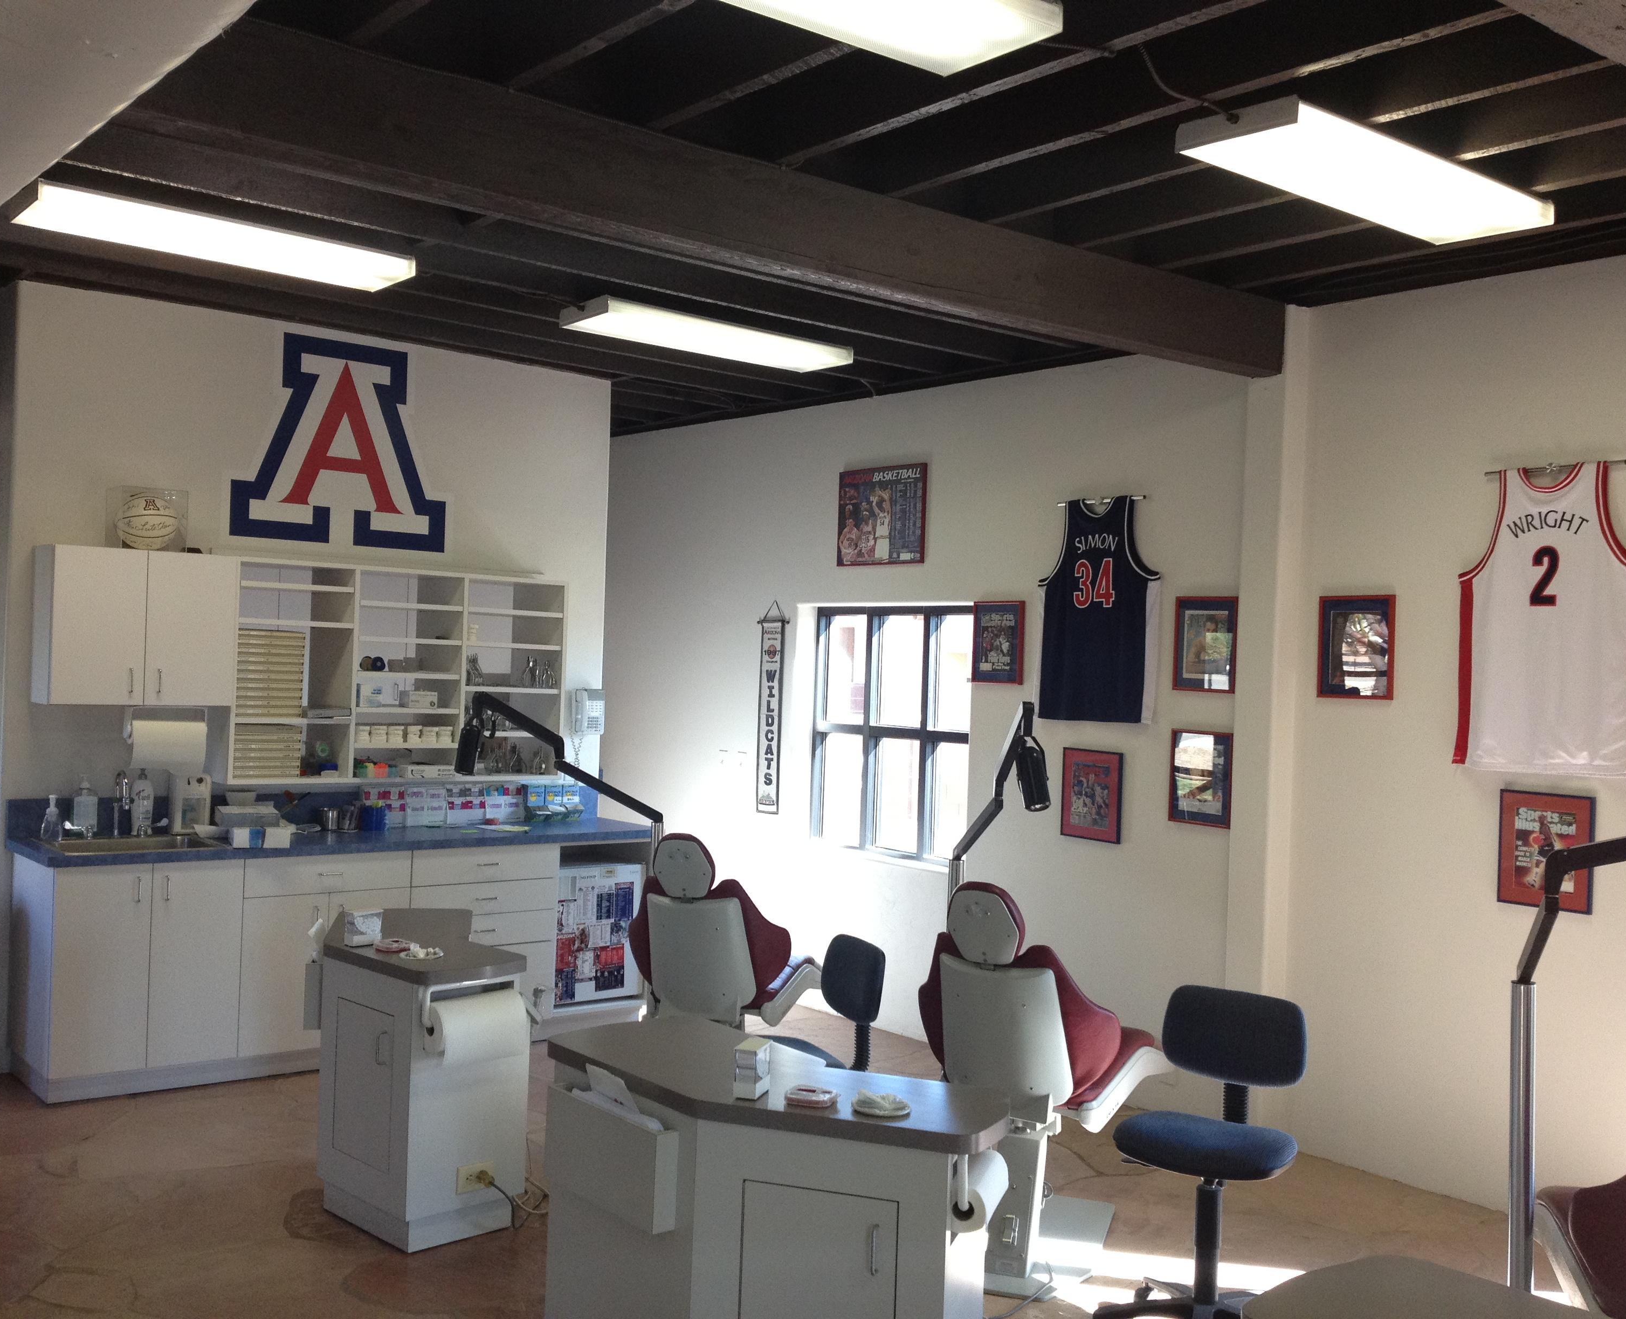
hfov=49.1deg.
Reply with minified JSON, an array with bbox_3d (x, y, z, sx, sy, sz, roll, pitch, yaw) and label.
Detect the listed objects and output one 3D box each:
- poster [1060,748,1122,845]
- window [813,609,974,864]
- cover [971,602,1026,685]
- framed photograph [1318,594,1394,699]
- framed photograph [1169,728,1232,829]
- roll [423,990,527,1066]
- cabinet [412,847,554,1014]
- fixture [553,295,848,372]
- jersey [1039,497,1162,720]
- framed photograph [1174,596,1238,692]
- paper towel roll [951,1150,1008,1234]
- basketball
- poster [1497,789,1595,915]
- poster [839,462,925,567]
[{"bbox_3d":[1.163,0.565,7.418,0.025,0.372,0.312,2,0,-37],"label":"poster"},{"bbox_3d":[0.415,0.334,8.512,0.100,1.163,1.250,2,0,-37],"label":"window"},{"bbox_3d":[0.825,-0.073,7.910,0.022,0.367,0.305,2,0,-37],"label":"cover"},{"bbox_3d":[1.910,-0.041,6.225,0.030,0.359,0.313,2,0,-37],"label":"framed photograph"},{"bbox_3d":[1.485,0.452,6.763,0.030,0.356,0.299,2,0,-37],"label":"framed photograph"},{"bbox_3d":[-0.968,1.045,5.095,0.285,0.148,0.148,2,0,-44],"label":"roll"},{"bbox_3d":[-1.635,1.216,8.025,0.737,0.790,0.600,2,0,-40],"label":"cabinet"},{"bbox_3d":[-0.373,-1.216,6.697,1.196,0.070,0.347,2,0,-41],"label":"fixture"},{"bbox_3d":[1.164,-0.196,7.205,0.050,0.909,0.648,2,0,-37],"label":"jersey"},{"bbox_3d":[1.539,-0.058,6.959,0.025,0.372,0.305,2,0,-37],"label":"framed photograph"},{"bbox_3d":[0.331,1.072,3.585,0.090,0.090,0.280,2,0,15],"label":"paper towel roll"},{"bbox_3d":[-2.575,-0.524,6.884,0.242,0.242,0.242,2,0,-41],"label":"basketball"},{"bbox_3d":[2.393,0.624,5.810,0.025,0.372,0.312,2,0,-37],"label":"poster"},{"bbox_3d":[0.332,-0.668,8.350,0.030,0.452,0.642,2,0,-37],"label":"poster"}]

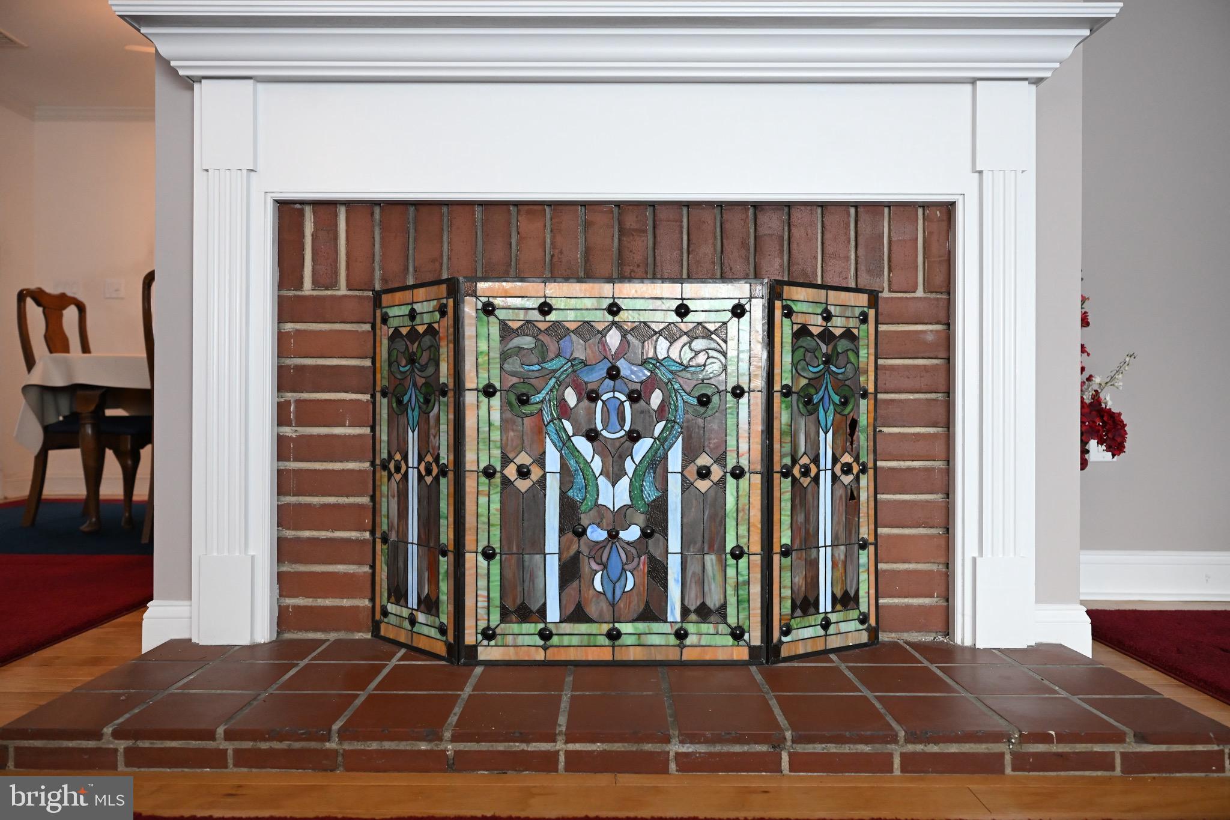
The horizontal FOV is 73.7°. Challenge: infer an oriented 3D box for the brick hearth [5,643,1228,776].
[{"bbox_3d":[0.002,0.490,1.406,1.768,0.061,0.468,0,0,0],"label":"brick hearth"}]

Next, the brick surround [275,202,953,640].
[{"bbox_3d":[-0.003,0.026,1.770,1.350,0.869,0.280,0,0,0],"label":"brick surround"}]

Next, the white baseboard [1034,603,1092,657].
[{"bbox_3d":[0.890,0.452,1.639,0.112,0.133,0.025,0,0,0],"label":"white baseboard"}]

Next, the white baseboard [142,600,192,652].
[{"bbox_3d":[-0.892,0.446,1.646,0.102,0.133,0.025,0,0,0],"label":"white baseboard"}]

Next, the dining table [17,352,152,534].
[{"bbox_3d":[-1.550,0.130,3.851,1.730,0.757,1.030,0,0,0],"label":"dining table"}]

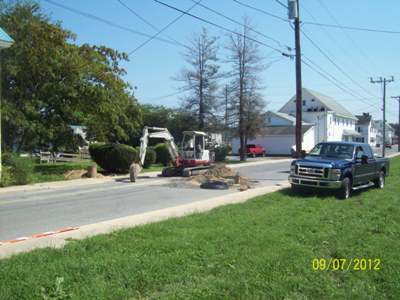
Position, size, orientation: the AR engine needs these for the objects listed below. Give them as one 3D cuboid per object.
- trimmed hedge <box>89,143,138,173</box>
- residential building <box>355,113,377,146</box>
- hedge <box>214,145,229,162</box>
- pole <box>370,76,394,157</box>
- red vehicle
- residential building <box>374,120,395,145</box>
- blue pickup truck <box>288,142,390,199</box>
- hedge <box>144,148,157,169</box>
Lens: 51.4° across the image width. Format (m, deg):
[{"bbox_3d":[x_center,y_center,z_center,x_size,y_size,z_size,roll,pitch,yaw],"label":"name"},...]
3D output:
[{"bbox_3d":[-5.540,0.535,26.800,2.700,1.950,3.000,1,1,29],"label":"trimmed hedge"},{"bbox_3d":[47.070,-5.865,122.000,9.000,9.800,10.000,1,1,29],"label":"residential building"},{"bbox_3d":[2.065,0.309,41.500,1.600,1.750,1.600,1,1,29],"label":"hedge"},{"bbox_3d":[22.460,-3.948,51.000,2.500,10.000,0.350,1,1,30],"label":"pole"},{"bbox_3d":[7.007,0.159,55.000,1.800,1.680,4.500,0,1,-35],"label":"red vehicle"},{"bbox_3d":[68.744,-6.409,155.000,9.500,9.200,10.000,1,1,29],"label":"residential building"},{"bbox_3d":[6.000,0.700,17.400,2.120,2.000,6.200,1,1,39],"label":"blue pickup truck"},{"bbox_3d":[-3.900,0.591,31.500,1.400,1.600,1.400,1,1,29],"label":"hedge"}]

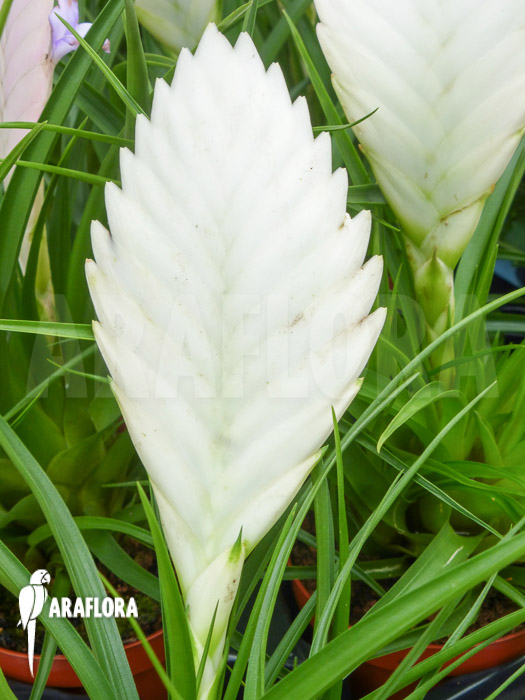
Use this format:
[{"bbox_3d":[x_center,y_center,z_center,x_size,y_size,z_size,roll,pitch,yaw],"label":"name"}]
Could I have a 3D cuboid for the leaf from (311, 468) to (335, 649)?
[{"bbox_3d":[0.018,0.064,0.530,0.007,0.064,0.008,-4,21,-6],"label":"leaf"}]

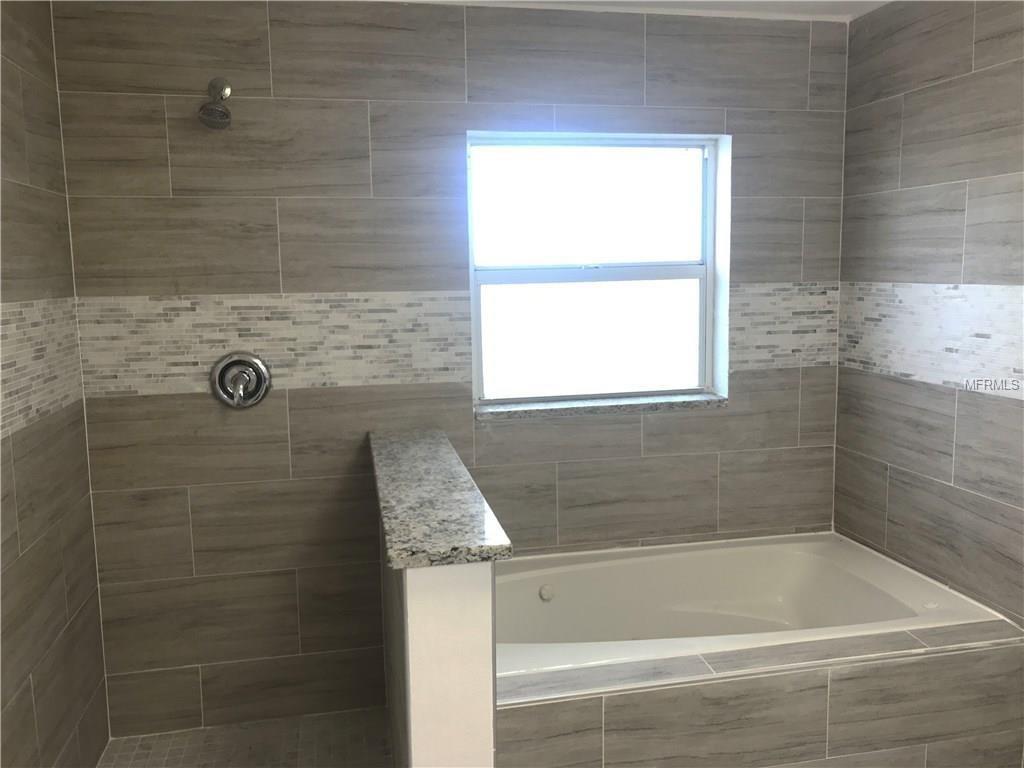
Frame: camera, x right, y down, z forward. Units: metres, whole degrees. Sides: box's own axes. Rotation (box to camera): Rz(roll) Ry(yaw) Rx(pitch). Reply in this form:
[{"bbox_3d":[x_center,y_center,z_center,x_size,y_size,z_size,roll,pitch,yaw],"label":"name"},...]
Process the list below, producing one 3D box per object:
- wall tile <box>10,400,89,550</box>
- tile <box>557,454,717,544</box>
[{"bbox_3d":[-1.258,0.226,2.277,0.010,0.294,0.589,-2,7,-11],"label":"wall tile"},{"bbox_3d":[0.456,0.410,2.963,0.603,0.295,0.010,-2,7,-11],"label":"tile"}]

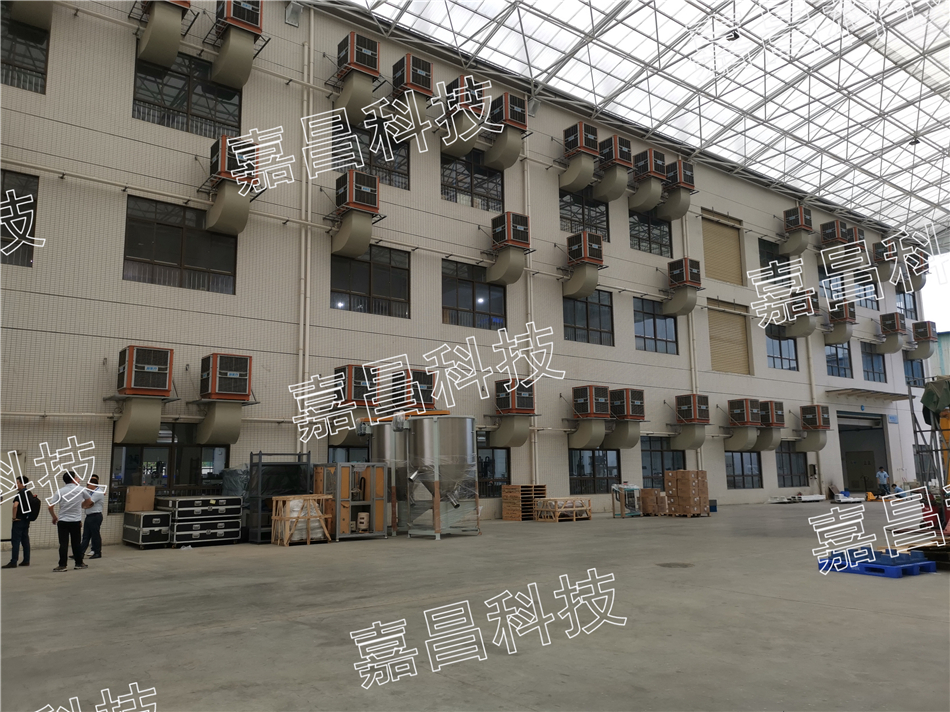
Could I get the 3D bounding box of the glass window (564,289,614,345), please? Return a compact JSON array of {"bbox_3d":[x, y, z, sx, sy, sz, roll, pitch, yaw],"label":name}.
[{"bbox_3d":[4.617,-1.637,30.186,2.905,2.328,0.142,6,-11,-37],"label":"glass window"}]

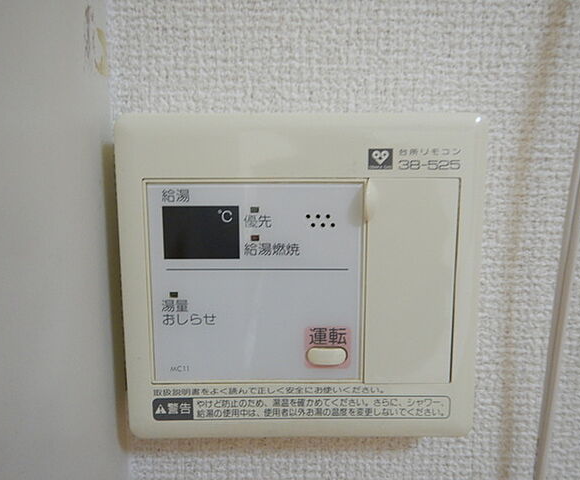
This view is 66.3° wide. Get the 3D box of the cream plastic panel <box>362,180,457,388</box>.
[{"bbox_3d":[0.043,0.016,0.163,0.034,0.075,0.006,0,7,0],"label":"cream plastic panel"}]

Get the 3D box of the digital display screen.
[{"bbox_3d":[-0.032,-0.003,0.160,0.027,0.019,0.004,0,7,0],"label":"digital display screen"}]

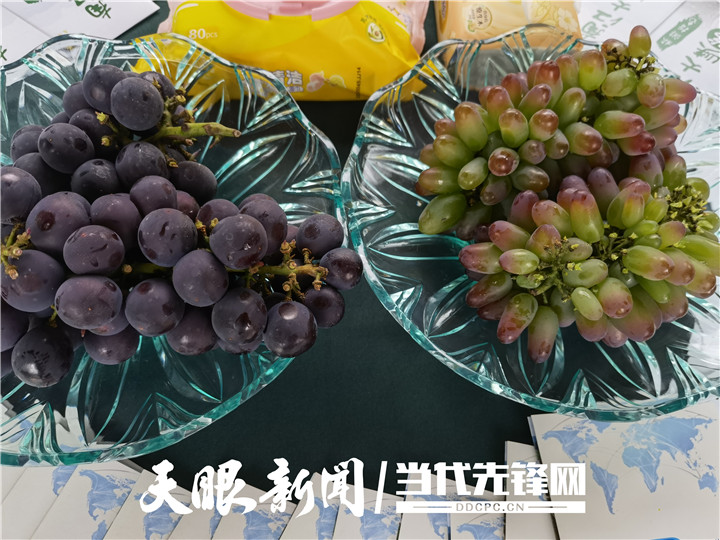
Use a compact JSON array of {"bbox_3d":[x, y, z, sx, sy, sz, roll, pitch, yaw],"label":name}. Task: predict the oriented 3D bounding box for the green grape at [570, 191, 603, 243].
[{"bbox_3d":[0.122,-0.029,0.302,0.016,0.016,0.029,-17,107,6],"label":"green grape"}]

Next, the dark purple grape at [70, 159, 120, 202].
[{"bbox_3d":[-0.141,-0.047,0.299,0.025,0.025,0.025,0,65,-4],"label":"dark purple grape"}]

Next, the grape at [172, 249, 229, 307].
[{"bbox_3d":[-0.081,0.004,0.286,0.028,0.029,0.028,1,63,-2],"label":"grape"}]

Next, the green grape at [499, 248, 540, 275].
[{"bbox_3d":[0.082,-0.004,0.288,0.021,0.013,0.013,5,90,-15],"label":"green grape"}]

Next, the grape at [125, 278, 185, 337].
[{"bbox_3d":[-0.101,0.018,0.277,0.029,0.029,0.029,0,65,-3],"label":"grape"}]

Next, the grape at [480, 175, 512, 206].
[{"bbox_3d":[0.083,-0.049,0.338,0.016,0.016,0.026,43,55,0],"label":"grape"}]

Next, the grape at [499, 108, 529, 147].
[{"bbox_3d":[0.089,-0.082,0.324,0.016,0.028,0.016,-8,64,16],"label":"grape"}]

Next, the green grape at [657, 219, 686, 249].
[{"bbox_3d":[0.167,-0.019,0.300,0.019,0.011,0.011,-39,90,18],"label":"green grape"}]

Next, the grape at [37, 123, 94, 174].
[{"bbox_3d":[-0.164,-0.068,0.314,0.031,0.028,0.028,28,90,-15],"label":"grape"}]

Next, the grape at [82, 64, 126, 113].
[{"bbox_3d":[-0.148,-0.106,0.328,0.026,0.027,0.026,1,63,-3],"label":"grape"}]

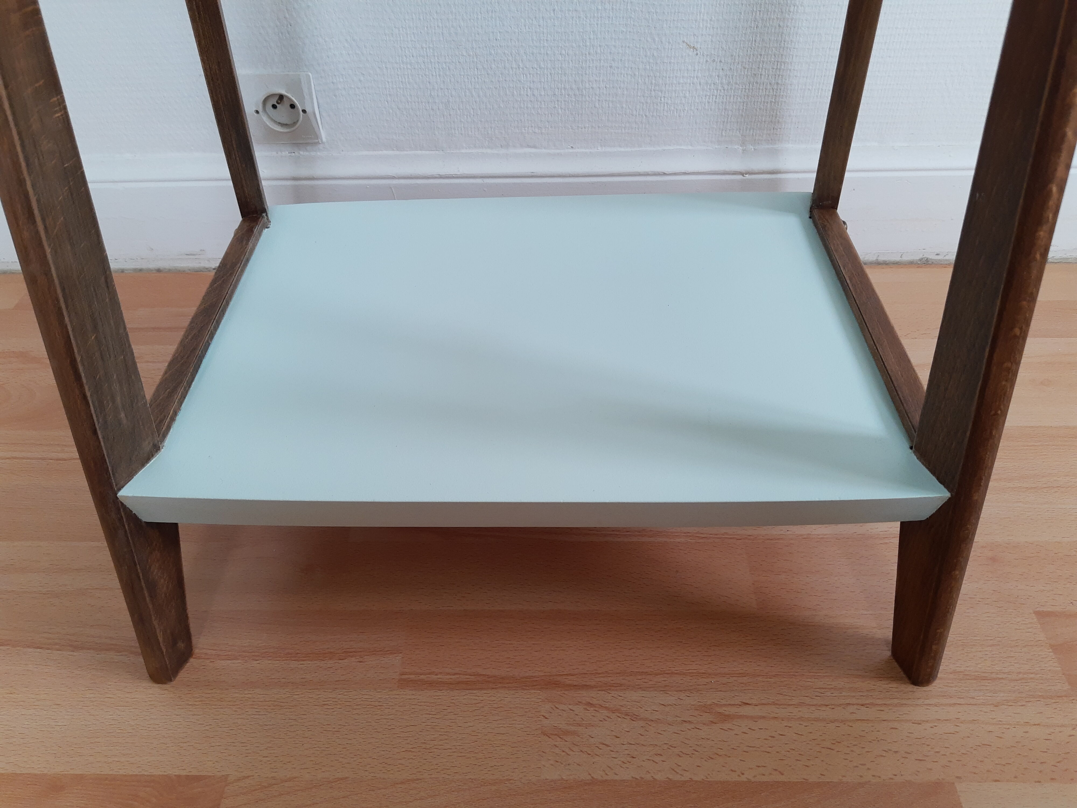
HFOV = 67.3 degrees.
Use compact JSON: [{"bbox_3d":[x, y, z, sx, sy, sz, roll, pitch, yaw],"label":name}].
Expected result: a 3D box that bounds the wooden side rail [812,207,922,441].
[{"bbox_3d":[0.245,-0.063,0.605,0.020,0.028,0.265,-1,45,1],"label":"wooden side rail"}]

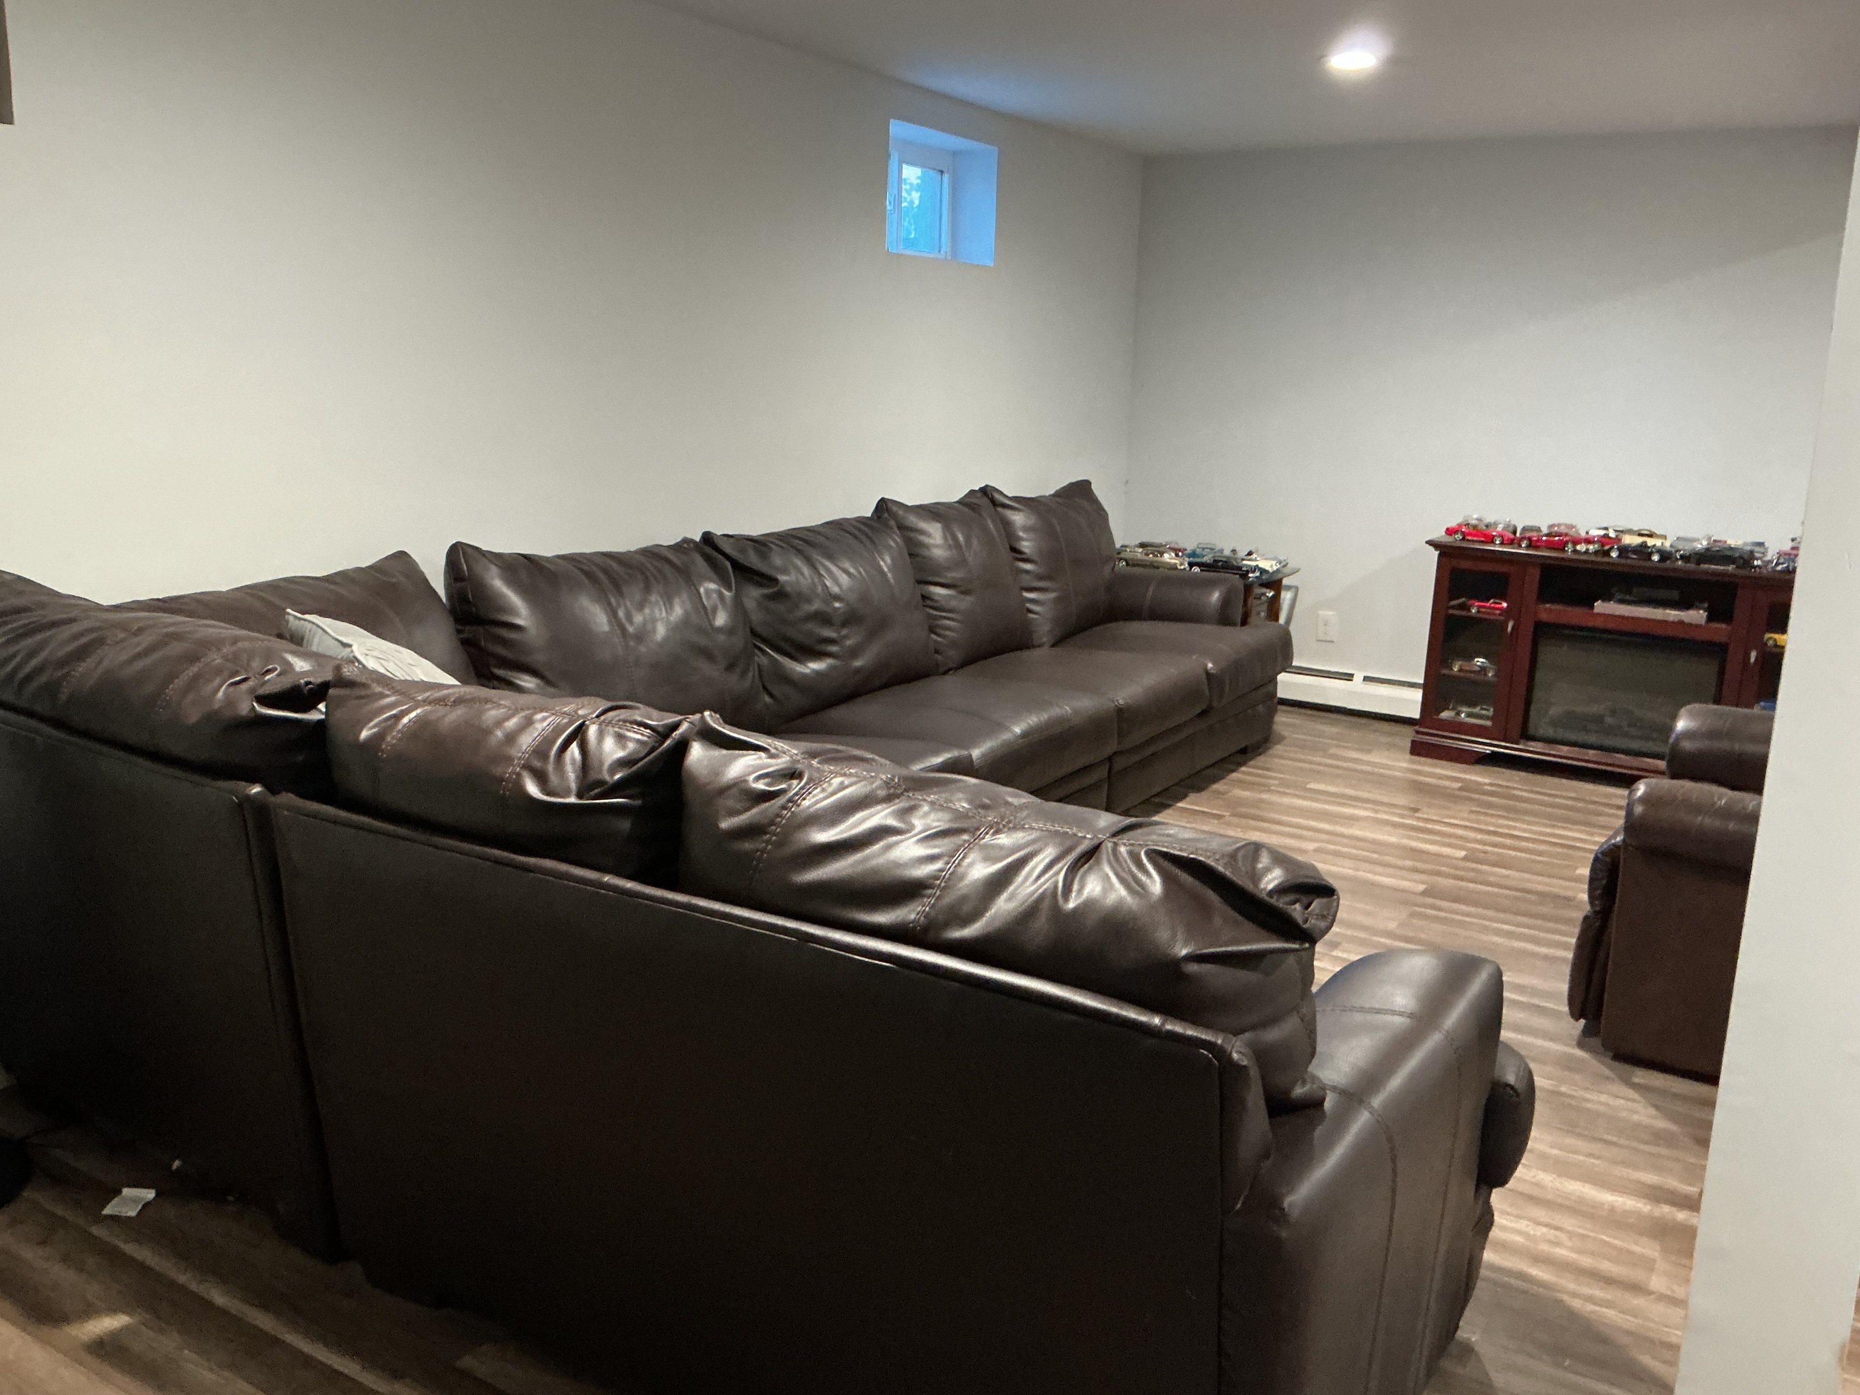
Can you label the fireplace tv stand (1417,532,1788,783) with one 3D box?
[{"bbox_3d":[2.557,-0.109,5.651,1.430,0.812,0.443,10,15,34],"label":"fireplace tv stand"}]

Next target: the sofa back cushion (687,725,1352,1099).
[{"bbox_3d":[0.081,0.304,1.941,0.844,0.493,0.300,9,14,30],"label":"sofa back cushion"}]

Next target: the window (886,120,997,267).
[{"bbox_3d":[-0.018,-1.737,5.421,0.173,0.410,0.731,9,14,30],"label":"window"}]

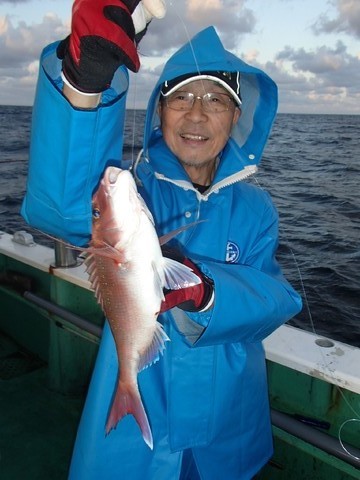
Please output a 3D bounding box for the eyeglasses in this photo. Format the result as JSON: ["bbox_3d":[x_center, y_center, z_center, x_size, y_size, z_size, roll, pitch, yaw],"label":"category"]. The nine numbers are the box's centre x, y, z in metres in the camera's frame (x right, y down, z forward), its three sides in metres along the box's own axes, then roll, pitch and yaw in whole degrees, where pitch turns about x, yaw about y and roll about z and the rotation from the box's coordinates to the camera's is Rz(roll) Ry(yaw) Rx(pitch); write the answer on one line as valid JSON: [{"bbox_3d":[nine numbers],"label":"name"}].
[{"bbox_3d":[0.045,-0.275,0.801,0.138,0.042,0.140,5,12,7],"label":"eyeglasses"}]

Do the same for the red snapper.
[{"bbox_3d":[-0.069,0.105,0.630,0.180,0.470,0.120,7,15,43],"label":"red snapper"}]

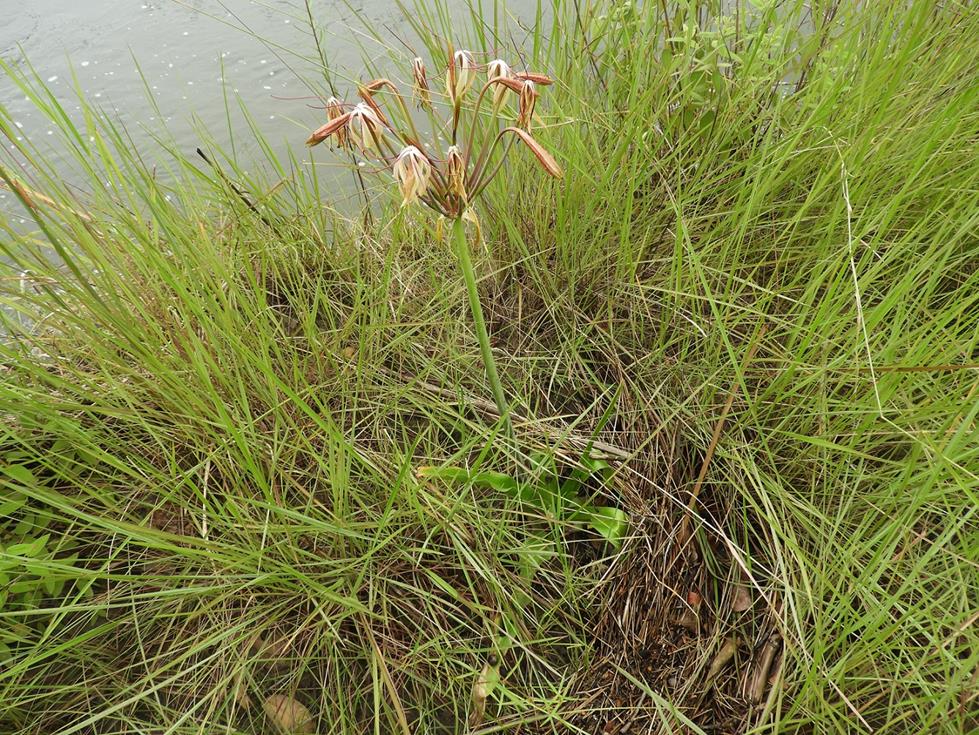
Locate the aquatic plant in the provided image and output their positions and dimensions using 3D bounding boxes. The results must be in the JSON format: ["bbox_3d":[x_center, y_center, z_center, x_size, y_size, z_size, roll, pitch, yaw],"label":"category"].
[{"bbox_3d":[-0.075,-0.101,1.053,0.370,0.680,0.340,0,42,0],"label":"aquatic plant"}]

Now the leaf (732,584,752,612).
[{"bbox_3d":[0.421,0.384,1.130,0.034,0.012,0.045,0,42,0],"label":"leaf"}]

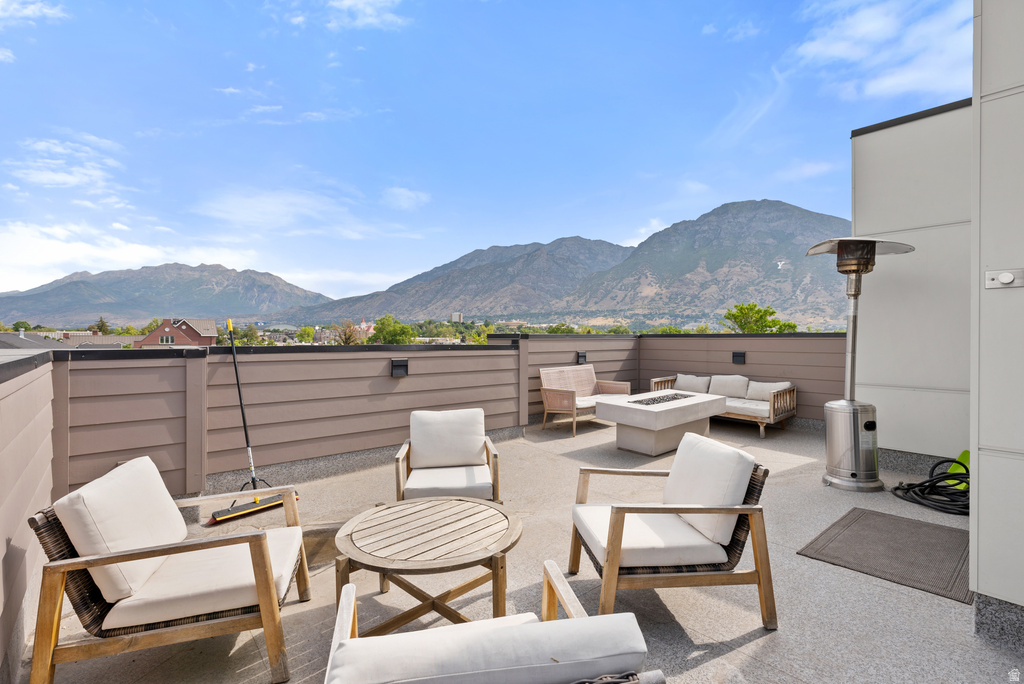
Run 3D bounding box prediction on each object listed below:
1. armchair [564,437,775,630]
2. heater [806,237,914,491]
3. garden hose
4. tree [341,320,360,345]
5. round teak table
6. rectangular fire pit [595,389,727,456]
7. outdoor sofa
[{"bbox_3d":[0.756,0.903,2.311,0.820,0.780,0.620,0,0,-4],"label":"armchair"},{"bbox_3d":[3.080,0.171,4.111,0.810,2.220,0.810,0,1,37],"label":"heater"},{"bbox_3d":[3.535,1.164,3.735,0.800,0.240,0.660,0,1,-41],"label":"garden hose"},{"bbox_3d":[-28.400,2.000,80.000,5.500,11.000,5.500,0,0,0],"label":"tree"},{"bbox_3d":[-0.367,1.070,2.090,0.820,0.455,0.820,0,0,0],"label":"round teak table"},{"bbox_3d":[1.899,0.995,5.661,1.700,0.550,0.790,0,1,-42],"label":"rectangular fire pit"},{"bbox_3d":[3.114,0.892,6.817,0.860,0.740,1.780,0,1,-41],"label":"outdoor sofa"}]

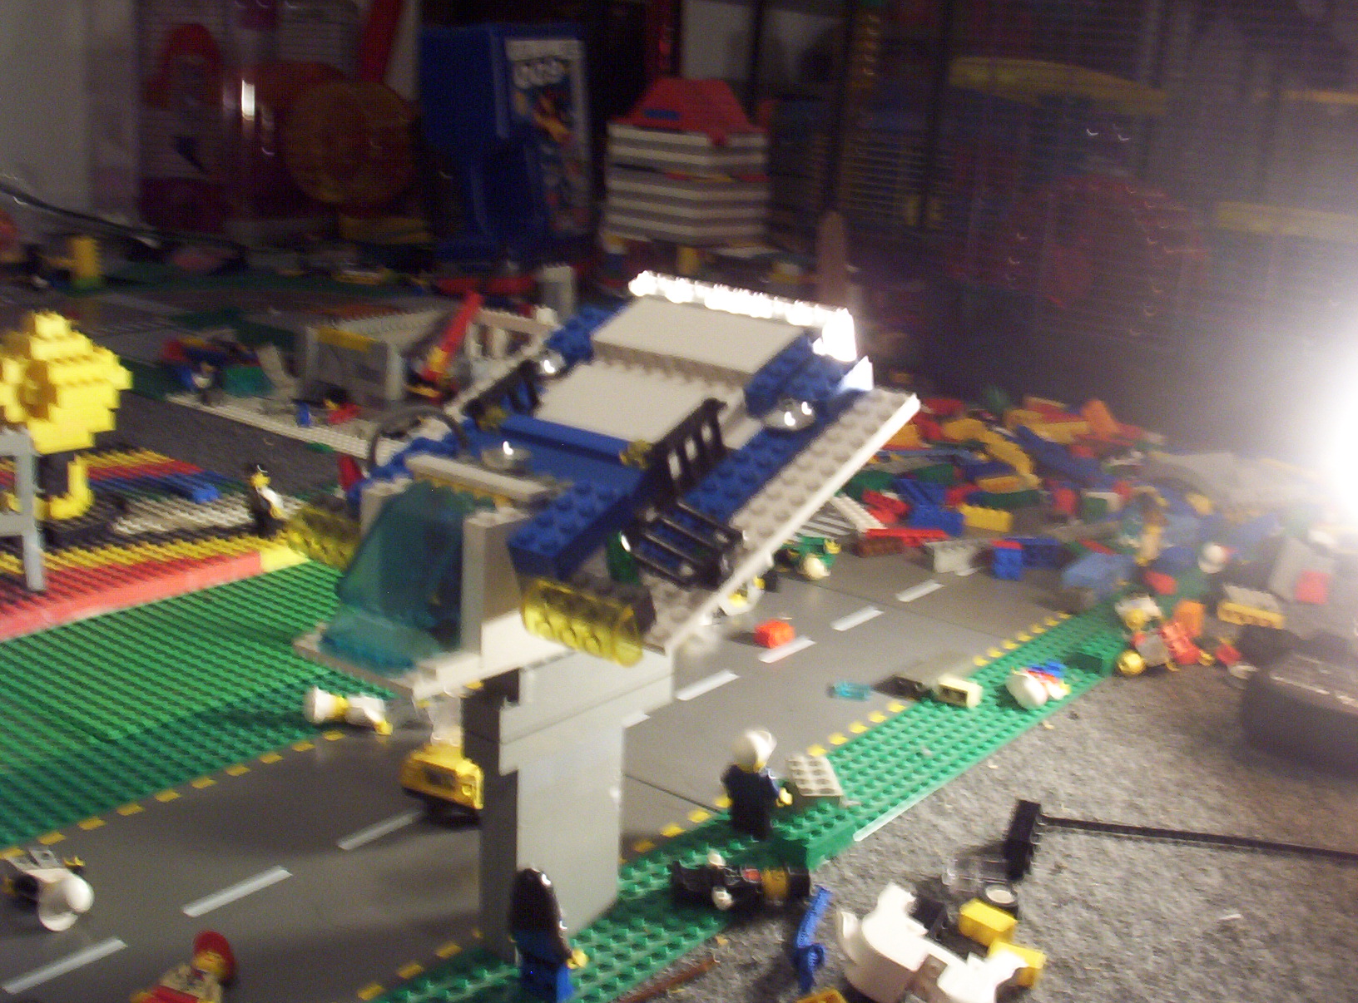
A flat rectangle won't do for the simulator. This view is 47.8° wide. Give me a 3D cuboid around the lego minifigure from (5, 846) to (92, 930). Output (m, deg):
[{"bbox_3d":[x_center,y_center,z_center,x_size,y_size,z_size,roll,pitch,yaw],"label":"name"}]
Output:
[{"bbox_3d":[-0.206,0.126,0.503,0.024,0.017,0.041,-10,19,-36],"label":"lego minifigure"}]

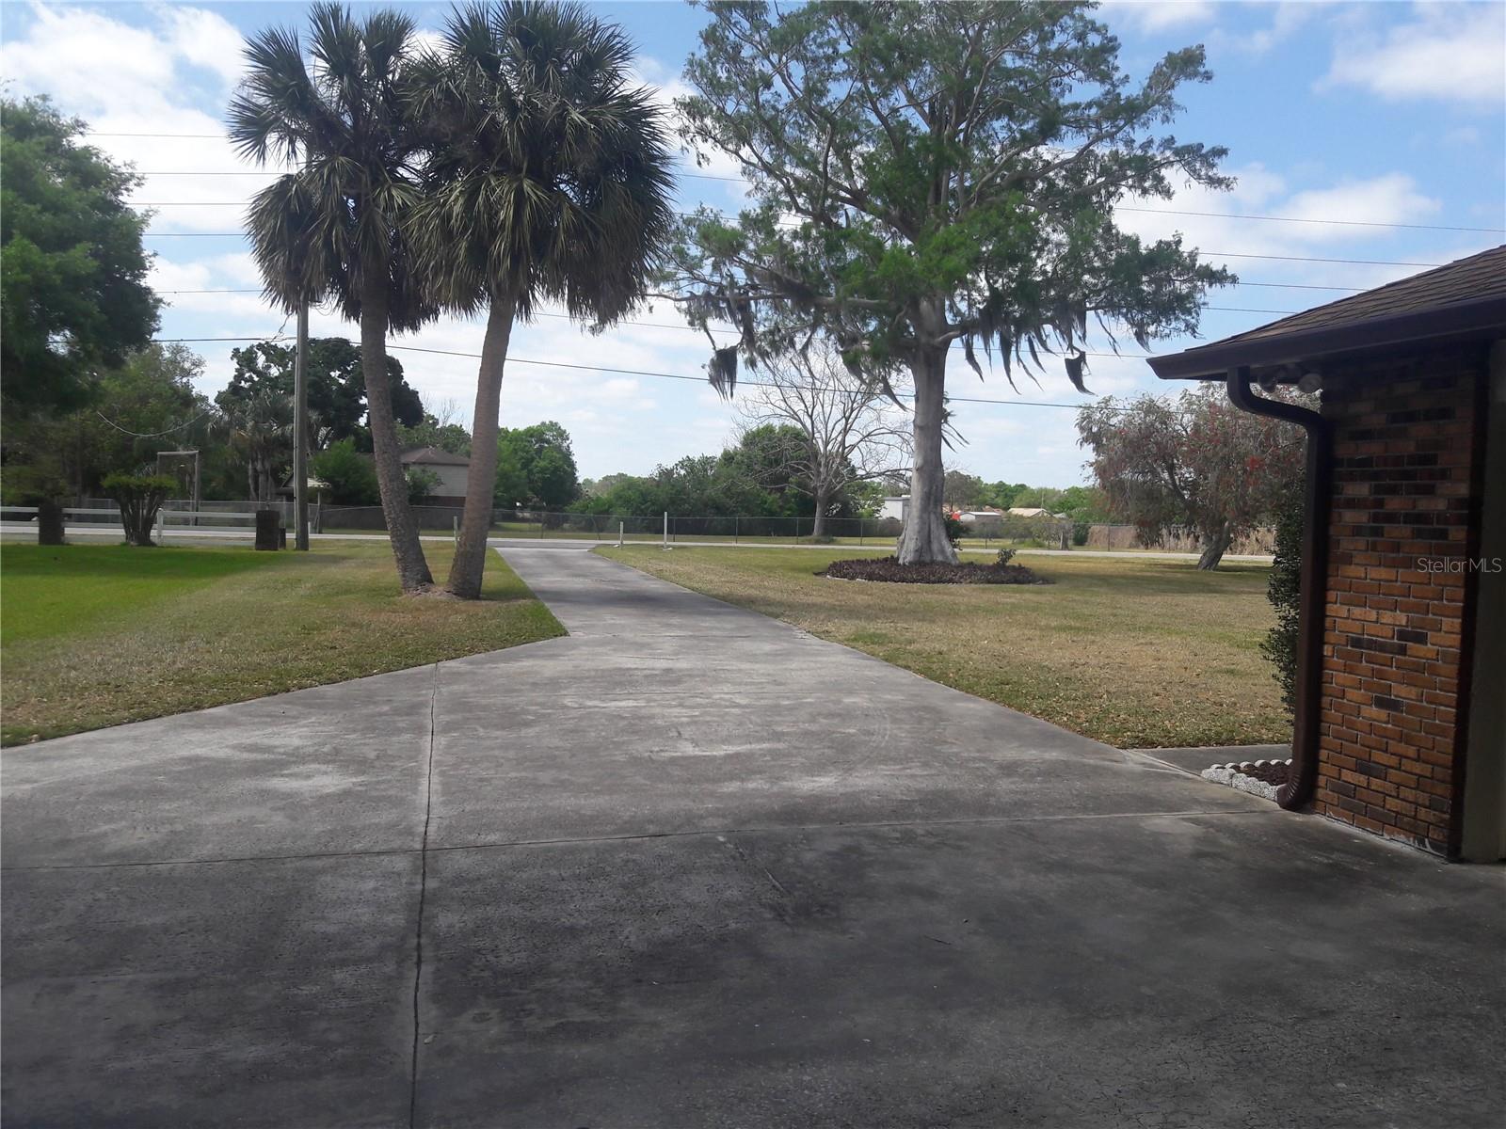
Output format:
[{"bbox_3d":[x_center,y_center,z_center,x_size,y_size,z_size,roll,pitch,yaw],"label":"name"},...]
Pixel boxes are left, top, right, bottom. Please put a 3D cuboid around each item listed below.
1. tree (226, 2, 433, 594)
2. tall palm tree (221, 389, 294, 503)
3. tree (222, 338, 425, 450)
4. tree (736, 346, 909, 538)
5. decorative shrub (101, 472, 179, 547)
[{"bbox_3d":[-7.105,-4.530,20.870,3.750,9.990,3.750,1,3,0],"label":"tree"},{"bbox_3d":[-27.010,-5.928,66.824,4.390,7.660,4.390,1,3,0],"label":"tall palm tree"},{"bbox_3d":[-30.256,-9.560,85.709,14.240,12.660,14.240,1,3,0],"label":"tree"},{"bbox_3d":[3.974,-6.986,69.748,9.900,10.950,9.900,1,3,0],"label":"tree"},{"bbox_3d":[-18.592,-1.676,36.948,2.390,2.250,2.390,1,3,0],"label":"decorative shrub"}]

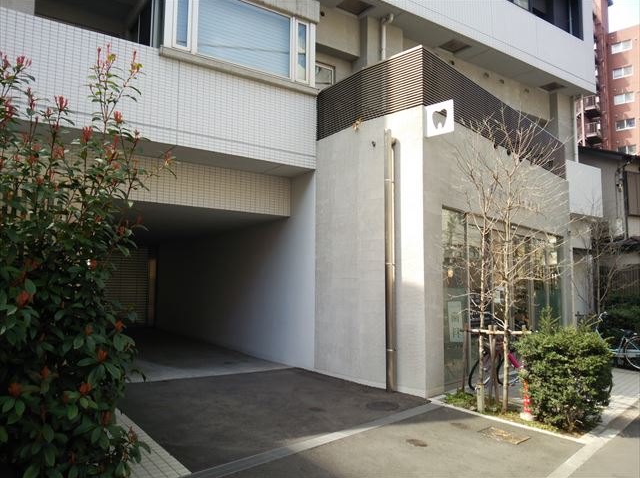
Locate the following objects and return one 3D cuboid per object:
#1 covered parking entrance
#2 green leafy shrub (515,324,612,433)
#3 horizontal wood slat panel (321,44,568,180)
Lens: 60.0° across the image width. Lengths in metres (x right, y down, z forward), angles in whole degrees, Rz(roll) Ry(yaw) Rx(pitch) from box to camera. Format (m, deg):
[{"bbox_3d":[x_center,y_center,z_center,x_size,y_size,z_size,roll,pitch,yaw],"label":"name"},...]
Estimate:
[{"bbox_3d":[-3.602,0.826,11.715,3.600,3.300,6.800,4,-6,-35],"label":"covered parking entrance"},{"bbox_3d":[2.664,1.493,6.034,0.930,1.050,0.950,-4,-7,40],"label":"green leafy shrub"},{"bbox_3d":[2.675,-1.978,11.112,2.350,0.880,6.500,-4,-7,40],"label":"horizontal wood slat panel"}]

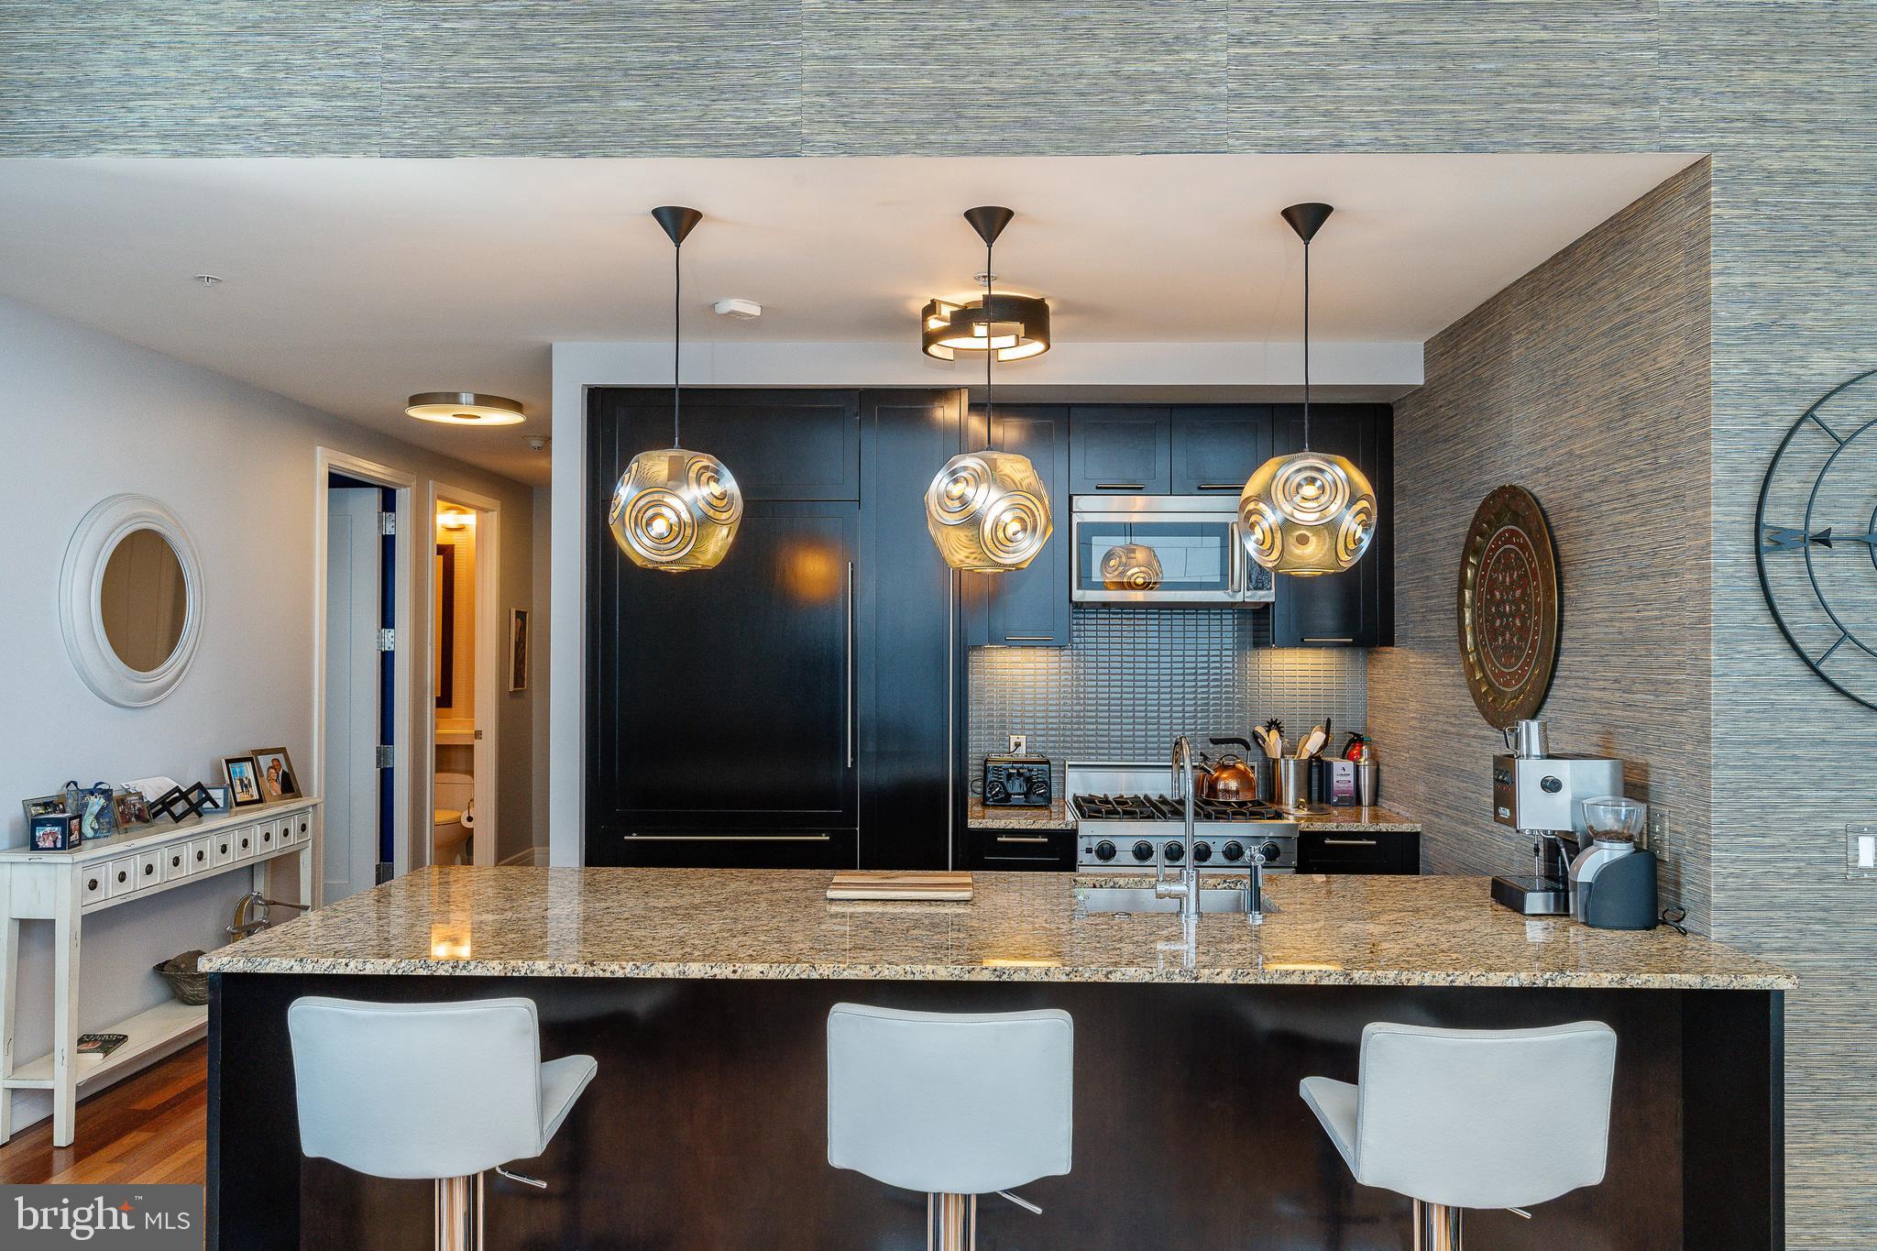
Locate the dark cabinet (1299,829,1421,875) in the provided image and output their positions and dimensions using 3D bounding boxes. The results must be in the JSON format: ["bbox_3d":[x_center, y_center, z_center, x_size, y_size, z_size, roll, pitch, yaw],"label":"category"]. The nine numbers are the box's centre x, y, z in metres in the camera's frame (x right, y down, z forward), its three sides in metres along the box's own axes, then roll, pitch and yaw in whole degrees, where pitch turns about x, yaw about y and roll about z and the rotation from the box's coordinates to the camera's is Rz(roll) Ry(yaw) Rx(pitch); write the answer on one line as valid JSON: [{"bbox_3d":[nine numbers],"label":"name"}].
[{"bbox_3d":[1.485,1.160,4.719,0.430,0.850,0.620,0,-1,1],"label":"dark cabinet"}]

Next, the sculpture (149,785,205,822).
[{"bbox_3d":[-2.732,0.646,4.539,0.085,0.125,0.280,0,-1,21],"label":"sculpture"}]

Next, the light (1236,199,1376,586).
[{"bbox_3d":[0.907,-0.575,3.067,0.335,0.890,0.335,0,-1,1],"label":"light"}]

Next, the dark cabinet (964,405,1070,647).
[{"bbox_3d":[0.311,-0.371,4.895,0.380,0.915,0.370,0,-1,1],"label":"dark cabinet"}]

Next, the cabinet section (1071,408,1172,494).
[{"bbox_3d":[0.689,-0.659,4.869,0.382,0.339,0.323,0,-1,1],"label":"cabinet section"}]

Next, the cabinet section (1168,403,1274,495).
[{"bbox_3d":[1.069,-0.657,4.860,0.380,0.339,0.323,0,-1,1],"label":"cabinet section"}]

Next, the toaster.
[{"bbox_3d":[0.309,0.614,4.945,0.267,0.187,0.220,0,-1,1],"label":"toaster"}]

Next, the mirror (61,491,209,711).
[{"bbox_3d":[-2.855,-0.087,4.487,0.050,0.754,0.760,0,-1,1],"label":"mirror"}]

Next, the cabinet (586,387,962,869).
[{"bbox_3d":[-0.580,0.383,4.786,1.370,2.464,0.605,0,-1,1],"label":"cabinet"}]

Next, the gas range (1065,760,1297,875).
[{"bbox_3d":[0.871,1.084,4.666,0.761,1.072,0.720,0,-1,1],"label":"gas range"}]

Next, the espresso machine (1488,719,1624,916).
[{"bbox_3d":[1.496,0.477,3.038,0.250,0.415,0.205,0,-1,1],"label":"espresso machine"}]

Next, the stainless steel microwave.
[{"bbox_3d":[0.889,-0.287,4.877,0.757,0.401,0.380,0,-1,1],"label":"stainless steel microwave"}]

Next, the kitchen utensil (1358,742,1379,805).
[{"bbox_3d":[1.673,0.588,4.893,0.085,0.238,0.085,0,-1,1],"label":"kitchen utensil"}]

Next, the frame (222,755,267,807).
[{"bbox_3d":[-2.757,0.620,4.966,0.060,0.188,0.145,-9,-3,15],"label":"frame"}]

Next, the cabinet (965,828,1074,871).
[{"bbox_3d":[0.304,1.155,4.748,0.385,0.850,0.620,0,-1,1],"label":"cabinet"}]

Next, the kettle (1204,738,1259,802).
[{"bbox_3d":[1.125,0.556,4.827,0.215,0.242,0.200,0,-1,-15],"label":"kettle"}]

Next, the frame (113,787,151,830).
[{"bbox_3d":[-2.787,0.635,4.346,0.060,0.140,0.155,-8,-2,5],"label":"frame"}]

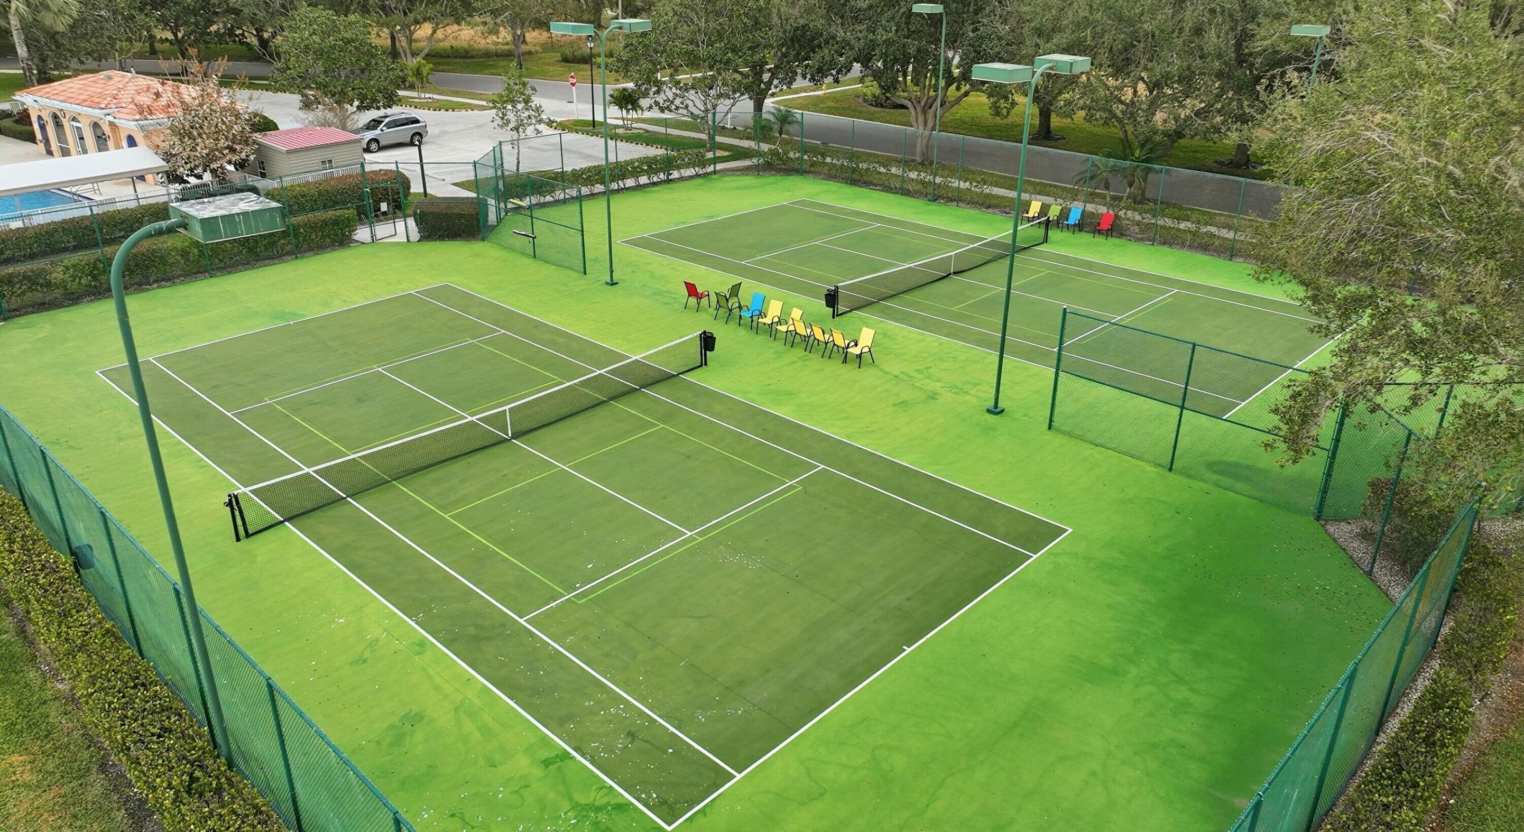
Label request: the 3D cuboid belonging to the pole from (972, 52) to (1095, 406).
[{"bbox_3d":[5.980,-3.962,24.991,1.150,8.500,3.100,22,32,39],"label":"pole"}]

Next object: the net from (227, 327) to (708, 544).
[{"bbox_3d":[-6.071,0.061,25.393,0.130,1.080,13.150,22,33,39],"label":"net"}]

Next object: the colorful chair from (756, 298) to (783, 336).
[{"bbox_3d":[0.288,-2.963,32.112,0.580,0.920,0.710,18,30,34],"label":"colorful chair"}]

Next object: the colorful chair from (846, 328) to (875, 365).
[{"bbox_3d":[2.790,-1.936,29.618,0.570,0.950,0.720,22,32,39],"label":"colorful chair"}]

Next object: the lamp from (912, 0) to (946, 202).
[{"bbox_3d":[7.234,-13.391,45.749,1.000,8.380,1.900,22,33,39],"label":"lamp"}]

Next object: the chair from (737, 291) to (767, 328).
[{"bbox_3d":[-0.279,-3.245,32.462,0.570,0.950,0.720,20,31,36],"label":"chair"}]

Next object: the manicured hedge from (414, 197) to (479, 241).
[{"bbox_3d":[-12.397,-7.973,42.629,2.500,1.120,1.900,0,25,0],"label":"manicured hedge"}]

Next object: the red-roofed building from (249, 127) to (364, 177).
[{"bbox_3d":[-21.477,-11.838,49.213,4.939,2.661,3.668,20,31,36],"label":"red-roofed building"}]

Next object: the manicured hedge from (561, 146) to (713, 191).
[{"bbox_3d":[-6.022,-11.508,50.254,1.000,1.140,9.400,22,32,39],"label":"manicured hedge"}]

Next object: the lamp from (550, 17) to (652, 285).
[{"bbox_3d":[-5.149,-8.487,34.818,1.300,8.500,3.100,22,32,39],"label":"lamp"}]

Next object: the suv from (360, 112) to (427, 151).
[{"bbox_3d":[-21.377,-16.116,59.862,1.880,1.750,4.680,23,33,40],"label":"suv"}]

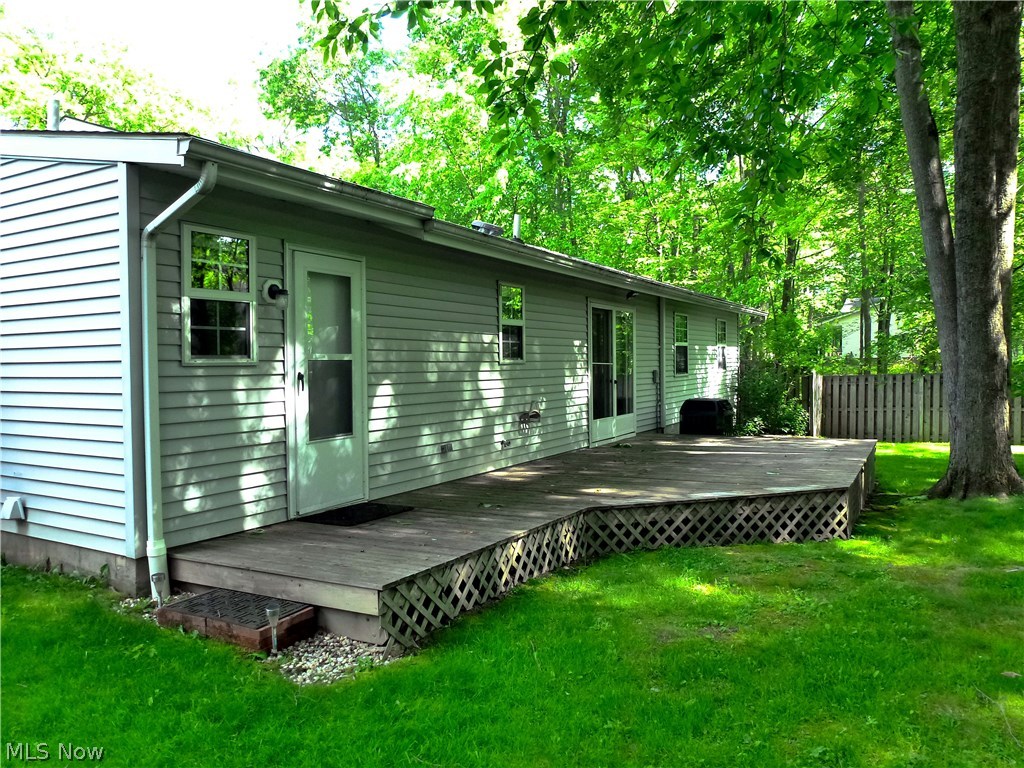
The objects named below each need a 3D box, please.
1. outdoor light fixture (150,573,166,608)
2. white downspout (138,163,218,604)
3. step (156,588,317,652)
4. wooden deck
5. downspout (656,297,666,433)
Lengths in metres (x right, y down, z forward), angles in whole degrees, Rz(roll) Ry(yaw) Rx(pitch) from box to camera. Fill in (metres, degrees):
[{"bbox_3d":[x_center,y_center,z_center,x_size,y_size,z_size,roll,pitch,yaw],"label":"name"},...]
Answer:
[{"bbox_3d":[-2.135,1.256,4.314,0.075,0.230,0.075,0,2,30],"label":"outdoor light fixture"},{"bbox_3d":[-1.943,0.036,4.235,0.710,2.650,0.110,0,2,30],"label":"white downspout"},{"bbox_3d":[-1.607,1.378,4.187,0.820,0.130,0.420,0,2,30],"label":"step"},{"bbox_3d":[1.658,1.196,7.571,3.550,0.500,9.100,0,2,30],"label":"wooden deck"},{"bbox_3d":[2.691,-0.356,12.714,0.090,2.460,0.090,0,2,30],"label":"downspout"}]

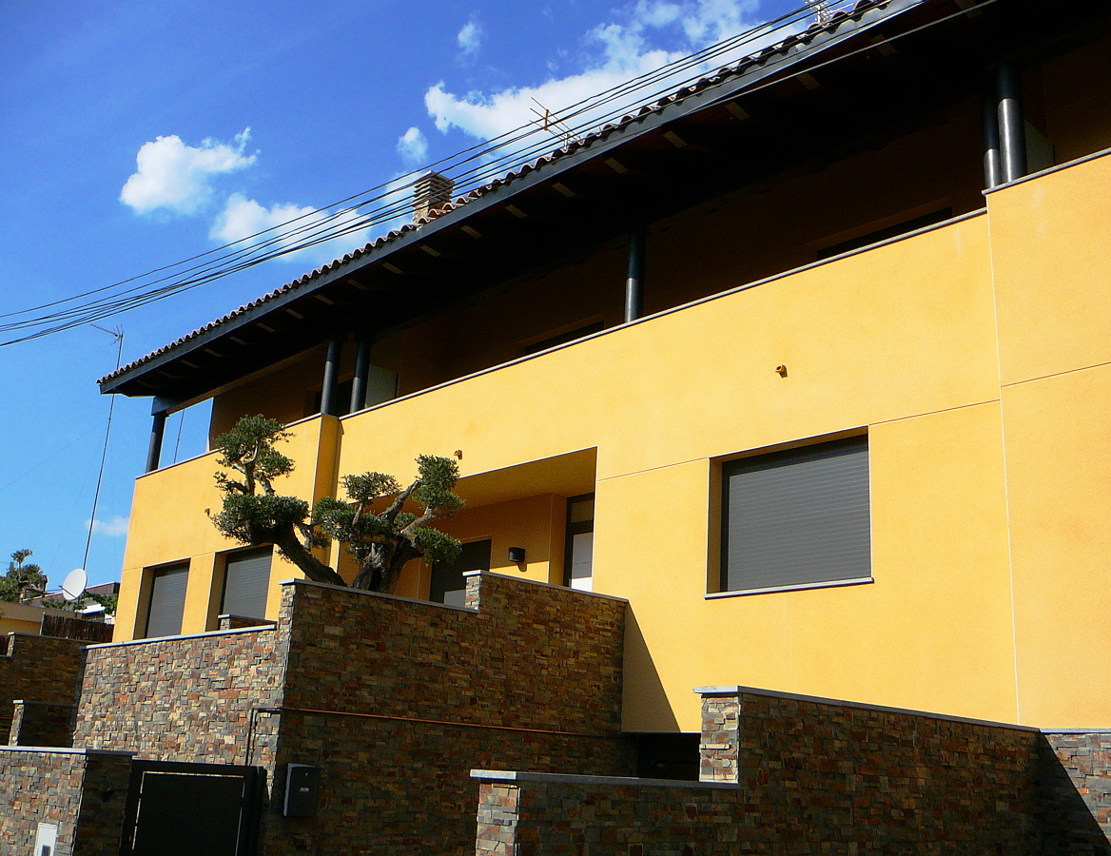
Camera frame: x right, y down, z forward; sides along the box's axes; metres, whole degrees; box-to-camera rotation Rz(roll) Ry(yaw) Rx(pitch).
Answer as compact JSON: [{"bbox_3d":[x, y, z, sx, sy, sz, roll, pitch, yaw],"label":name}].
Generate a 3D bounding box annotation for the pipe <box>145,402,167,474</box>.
[{"bbox_3d":[-7.160,0.295,20.736,0.189,1.154,0.189,18,-22,-40],"label":"pipe"}]

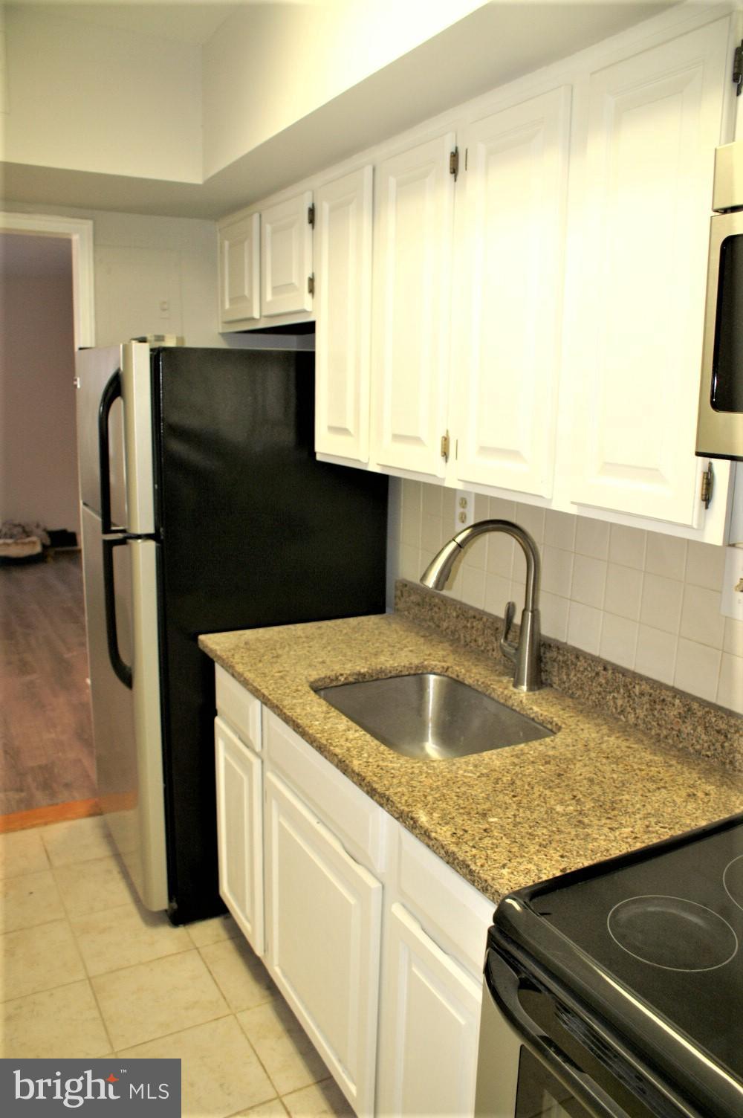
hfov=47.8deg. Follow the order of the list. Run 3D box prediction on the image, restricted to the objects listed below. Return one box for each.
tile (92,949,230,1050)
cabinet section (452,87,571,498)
[{"bbox_3d":[-0.567,1.177,2.248,0.302,0.010,0.302,-5,13,-29],"label":"tile"},{"bbox_3d":[0.395,-0.503,1.695,0.310,0.721,0.299,-6,13,-29],"label":"cabinet section"}]

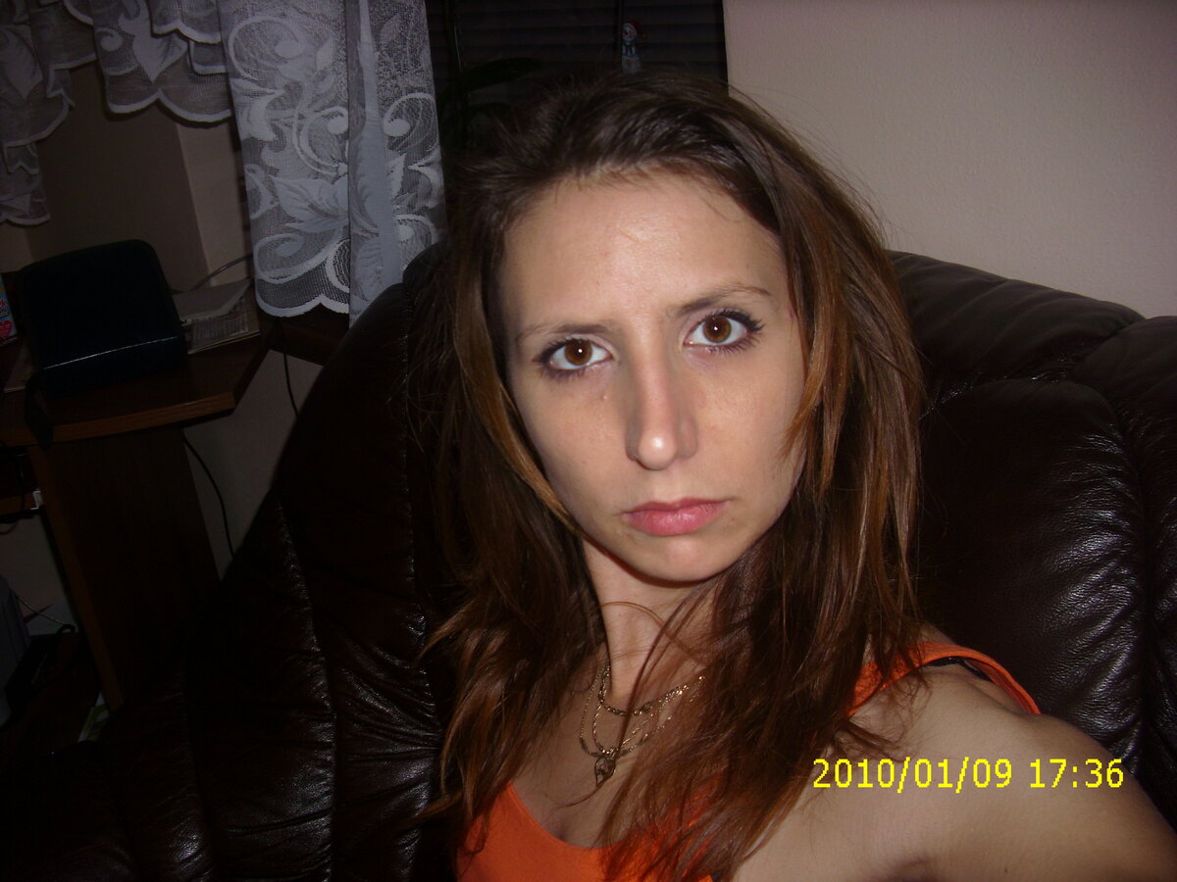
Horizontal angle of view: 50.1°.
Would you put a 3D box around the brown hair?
[{"bbox_3d":[0.045,0.008,0.635,0.240,0.380,0.220,-4,14,7],"label":"brown hair"}]

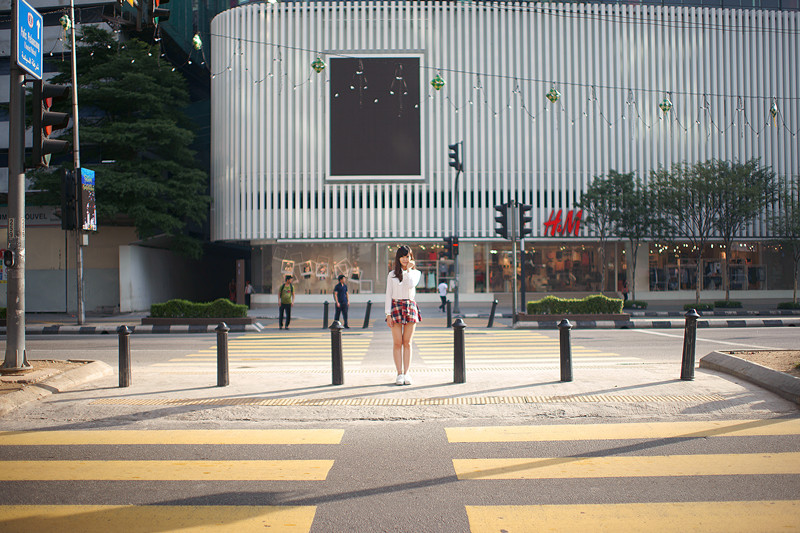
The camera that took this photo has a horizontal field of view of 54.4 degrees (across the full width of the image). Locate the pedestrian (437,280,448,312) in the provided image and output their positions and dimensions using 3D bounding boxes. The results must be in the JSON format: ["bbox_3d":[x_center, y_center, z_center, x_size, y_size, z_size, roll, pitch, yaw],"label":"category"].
[{"bbox_3d":[2.203,1.565,40.300,0.500,1.680,0.450,-2,-2,37],"label":"pedestrian"}]

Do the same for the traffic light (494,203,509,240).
[{"bbox_3d":[3.233,-1.433,24.766,0.406,1.127,0.365,0,-2,0],"label":"traffic light"}]

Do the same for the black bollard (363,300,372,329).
[{"bbox_3d":[-1.021,1.548,24.969,0.178,0.883,0.178,9,-2,0],"label":"black bollard"}]

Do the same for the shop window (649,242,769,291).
[{"bbox_3d":[19.242,0.000,48.500,7.485,2.994,0.250,0,-1,-4],"label":"shop window"}]

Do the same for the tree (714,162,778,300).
[{"bbox_3d":[18.686,-1.958,42.300,3.700,7.833,3.600,0,-1,-4],"label":"tree"}]

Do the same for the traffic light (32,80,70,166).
[{"bbox_3d":[-4.549,-1.850,10.150,0.400,1.142,0.360,0,-1,0],"label":"traffic light"}]

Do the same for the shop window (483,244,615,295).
[{"bbox_3d":[8.844,0.118,46.000,7.750,3.100,0.200,0,-2,-3],"label":"shop window"}]

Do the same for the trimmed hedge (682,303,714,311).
[{"bbox_3d":[13.862,1.905,36.134,1.269,0.294,1.066,0,-2,0],"label":"trimmed hedge"}]

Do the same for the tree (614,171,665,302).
[{"bbox_3d":[13.145,-1.530,42.500,2.950,6.996,2.950,0,-1,-4],"label":"tree"}]

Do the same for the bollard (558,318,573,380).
[{"bbox_3d":[1.926,0.976,9.050,0.165,0.731,0.165,0,-1,-4],"label":"bollard"}]

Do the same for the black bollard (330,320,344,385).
[{"bbox_3d":[-0.723,0.997,9.000,0.165,0.731,0.165,0,-1,-4],"label":"black bollard"}]

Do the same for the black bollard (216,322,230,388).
[{"bbox_3d":[-2.104,1.049,9.250,0.175,0.765,0.175,0,-2,-3],"label":"black bollard"}]

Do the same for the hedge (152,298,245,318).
[{"bbox_3d":[-6.559,1.364,25.375,3.025,0.619,0.761,0,-2,0],"label":"hedge"}]

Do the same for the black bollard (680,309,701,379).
[{"bbox_3d":[3.507,0.942,9.389,0.178,0.842,0.178,5,-2,0],"label":"black bollard"}]

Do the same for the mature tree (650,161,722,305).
[{"bbox_3d":[13.538,-1.536,36.743,3.146,6.648,3.045,0,-2,0],"label":"mature tree"}]

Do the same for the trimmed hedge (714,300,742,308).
[{"bbox_3d":[17.419,2.024,41.209,1.269,0.294,1.066,0,-2,0],"label":"trimmed hedge"}]

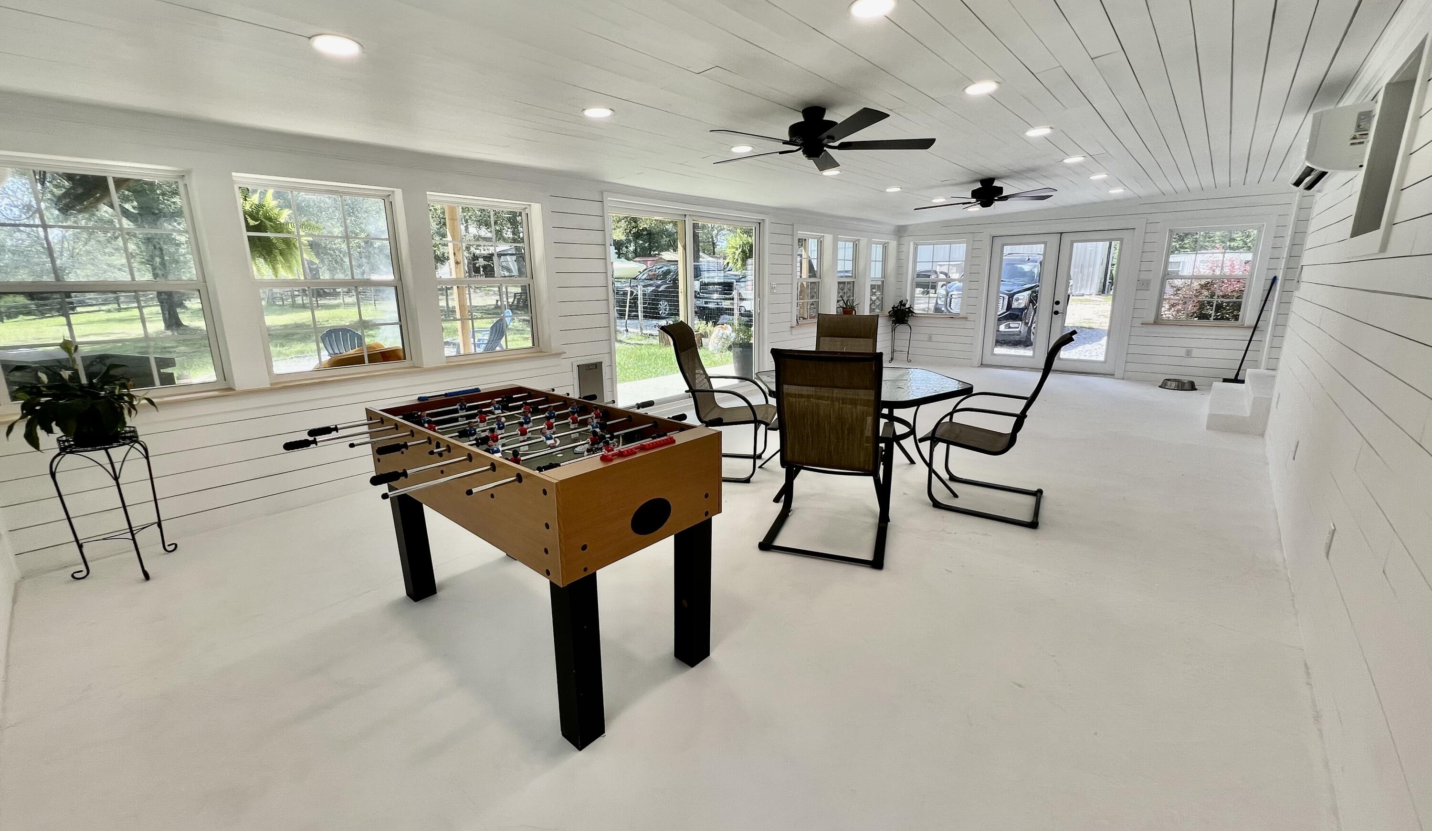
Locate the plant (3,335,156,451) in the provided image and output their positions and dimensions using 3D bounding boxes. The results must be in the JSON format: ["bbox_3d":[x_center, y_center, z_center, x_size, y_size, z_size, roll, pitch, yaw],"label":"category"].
[{"bbox_3d":[-2.945,-0.107,2.511,0.440,0.490,0.460,12,18,41],"label":"plant"}]

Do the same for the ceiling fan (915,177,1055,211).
[{"bbox_3d":[2.795,-2.283,5.546,1.320,0.300,1.320,11,19,41],"label":"ceiling fan"}]

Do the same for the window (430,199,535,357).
[{"bbox_3d":[-1.839,-1.093,4.394,0.100,1.200,0.880,11,19,41],"label":"window"}]

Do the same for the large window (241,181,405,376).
[{"bbox_3d":[-2.467,-0.856,3.492,0.120,1.180,0.840,12,18,41],"label":"large window"}]

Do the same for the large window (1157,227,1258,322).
[{"bbox_3d":[6.316,-1.776,6.943,0.870,1.200,0.120,12,18,41],"label":"large window"}]

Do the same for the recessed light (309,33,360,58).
[{"bbox_3d":[-1.526,-1.480,2.162,0.180,0.030,0.180,11,19,41],"label":"recessed light"}]

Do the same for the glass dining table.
[{"bbox_3d":[0.975,0.118,3.819,1.320,0.730,1.500,-1,14,-1],"label":"glass dining table"}]

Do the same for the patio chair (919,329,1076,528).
[{"bbox_3d":[1.766,0.028,3.436,0.760,1.080,0.640,8,16,33],"label":"patio chair"}]

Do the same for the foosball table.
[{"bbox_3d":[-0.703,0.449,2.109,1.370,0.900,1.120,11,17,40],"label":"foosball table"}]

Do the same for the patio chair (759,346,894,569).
[{"bbox_3d":[0.643,0.148,2.957,0.640,1.080,0.760,5,14,20],"label":"patio chair"}]

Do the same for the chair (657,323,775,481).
[{"bbox_3d":[0.066,-0.122,4.106,0.810,1.090,0.630,3,15,17],"label":"chair"}]

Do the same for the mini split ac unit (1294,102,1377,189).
[{"bbox_3d":[3.677,-1.560,3.236,0.225,0.320,0.930,12,18,41],"label":"mini split ac unit"}]

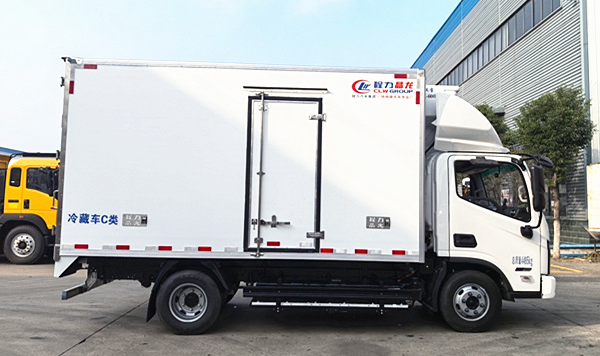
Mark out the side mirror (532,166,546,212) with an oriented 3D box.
[{"bbox_3d":[2.807,0.123,5.485,0.100,0.520,0.200,1,-4,8],"label":"side mirror"}]

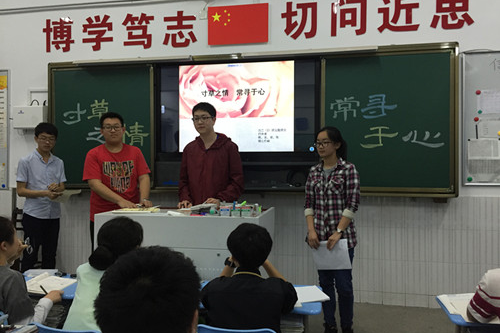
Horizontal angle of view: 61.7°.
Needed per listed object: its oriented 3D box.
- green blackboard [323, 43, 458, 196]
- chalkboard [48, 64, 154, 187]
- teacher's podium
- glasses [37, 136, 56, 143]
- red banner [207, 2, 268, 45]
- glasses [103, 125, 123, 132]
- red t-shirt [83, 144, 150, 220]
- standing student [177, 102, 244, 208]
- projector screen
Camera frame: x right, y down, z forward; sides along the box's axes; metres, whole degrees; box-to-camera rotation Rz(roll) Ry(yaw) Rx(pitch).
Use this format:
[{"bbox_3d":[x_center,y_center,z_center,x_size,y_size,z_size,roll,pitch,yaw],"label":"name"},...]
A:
[{"bbox_3d":[1.249,-0.402,3.777,1.173,1.337,0.060,0,1,11],"label":"green blackboard"},{"bbox_3d":[-1.543,-0.417,4.319,1.190,1.278,0.060,0,1,11],"label":"chalkboard"},{"bbox_3d":[-0.416,0.865,2.951,1.070,1.107,0.630,0,1,11],"label":"teacher's podium"},{"bbox_3d":[-1.700,-0.226,3.500,0.145,0.048,0.135,0,15,-38],"label":"glasses"},{"bbox_3d":[-0.117,-1.393,4.114,0.603,0.375,0.020,0,1,11],"label":"red banner"},{"bbox_3d":[-1.083,-0.297,3.300,0.148,0.046,0.138,0,1,-18],"label":"glasses"},{"bbox_3d":[-1.060,0.132,3.350,0.540,0.640,0.300,0,1,-24],"label":"red t-shirt"},{"bbox_3d":[-0.322,0.386,3.369,0.530,1.806,0.370,0,1,12],"label":"standing student"},{"bbox_3d":[-0.142,-0.575,4.096,1.153,0.866,0.050,0,1,11],"label":"projector screen"}]

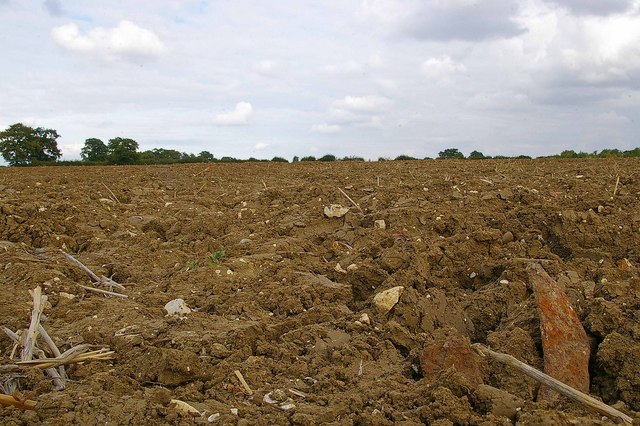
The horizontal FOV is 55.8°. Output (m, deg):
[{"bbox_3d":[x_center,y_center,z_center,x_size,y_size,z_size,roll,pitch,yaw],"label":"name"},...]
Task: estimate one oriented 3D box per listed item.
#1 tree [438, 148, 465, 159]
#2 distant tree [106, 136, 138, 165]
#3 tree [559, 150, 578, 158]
[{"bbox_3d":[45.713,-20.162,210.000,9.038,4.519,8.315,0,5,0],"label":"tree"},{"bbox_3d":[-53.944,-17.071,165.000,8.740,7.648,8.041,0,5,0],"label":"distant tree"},{"bbox_3d":[86.385,-19.988,210.000,6.952,3.476,6.396,0,5,0],"label":"tree"}]

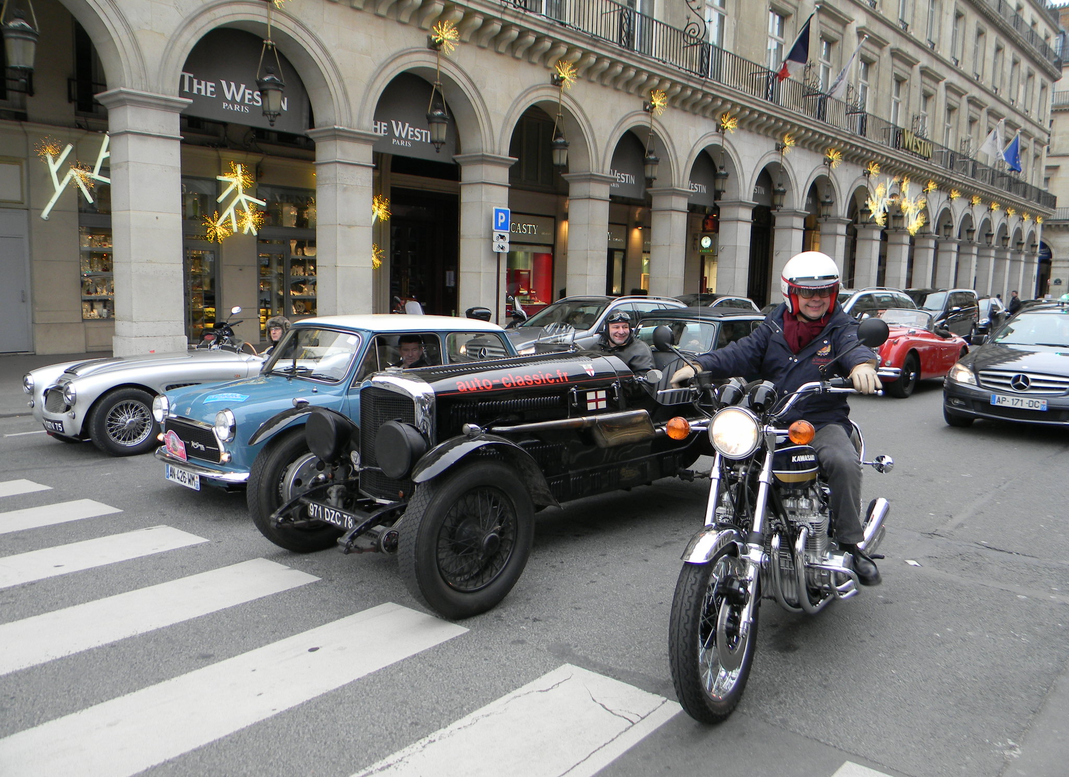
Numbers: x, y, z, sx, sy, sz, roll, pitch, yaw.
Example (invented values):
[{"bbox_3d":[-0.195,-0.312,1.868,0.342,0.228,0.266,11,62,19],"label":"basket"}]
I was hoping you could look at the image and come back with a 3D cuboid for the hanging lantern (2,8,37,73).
[{"bbox_3d":[-6.481,-4.315,10.884,0.500,0.930,0.500,8,9,41],"label":"hanging lantern"}]

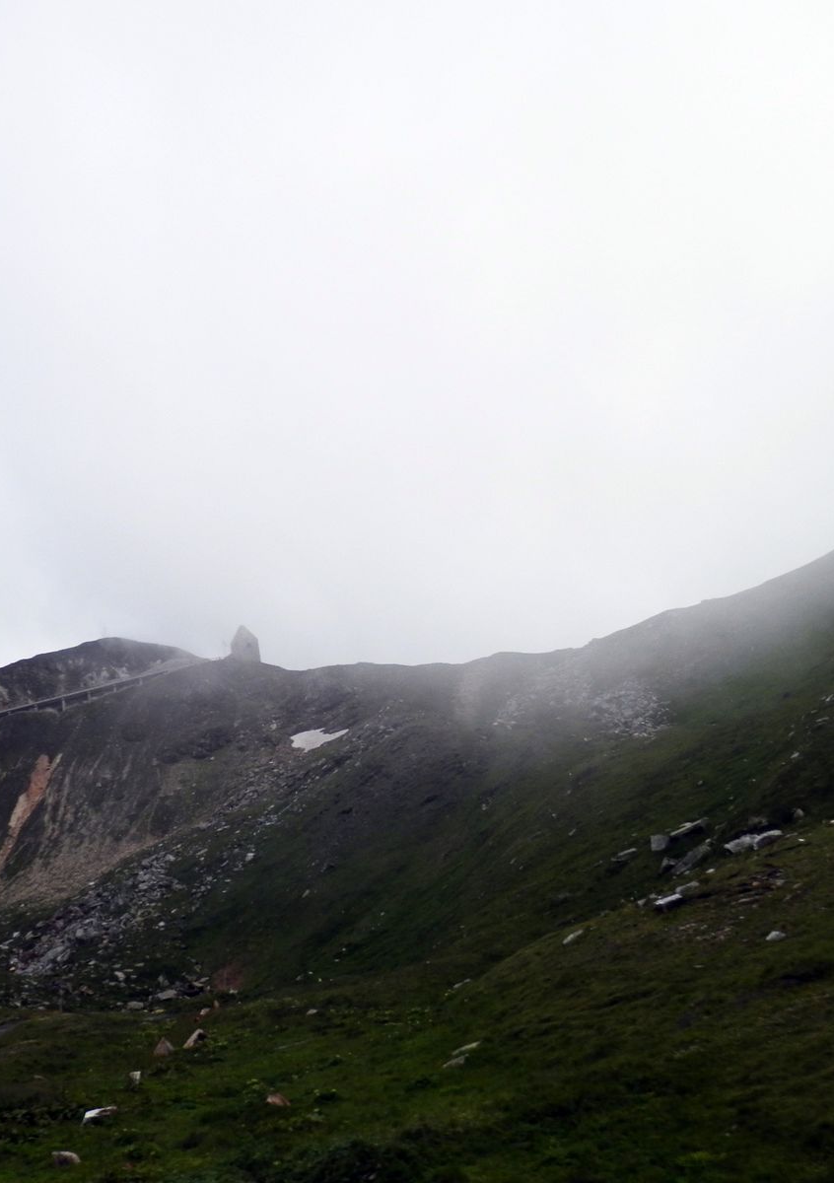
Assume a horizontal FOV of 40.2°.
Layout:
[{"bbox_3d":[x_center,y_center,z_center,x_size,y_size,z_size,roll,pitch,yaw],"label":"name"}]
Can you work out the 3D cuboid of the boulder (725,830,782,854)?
[{"bbox_3d":[18.901,14.055,64.000,3.100,1.050,1.800,-1,-3,16],"label":"boulder"}]

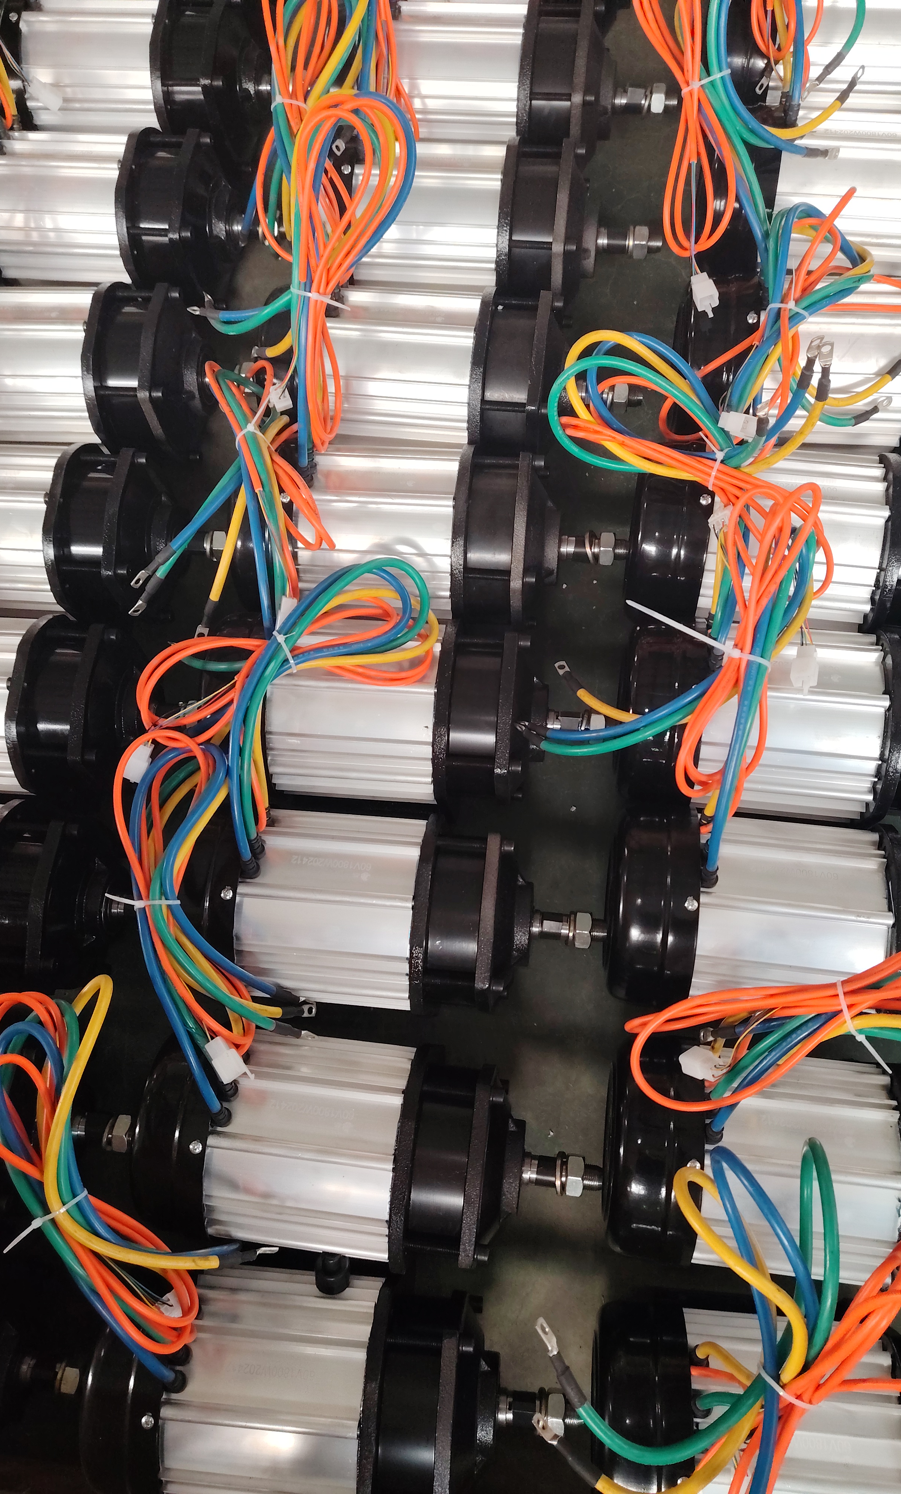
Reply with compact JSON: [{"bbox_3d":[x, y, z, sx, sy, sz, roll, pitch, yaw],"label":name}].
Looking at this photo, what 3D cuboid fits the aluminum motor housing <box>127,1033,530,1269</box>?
[{"bbox_3d":[-0.076,0.266,0.694,0.246,0.140,0.142,5,76,6],"label":"aluminum motor housing"}]

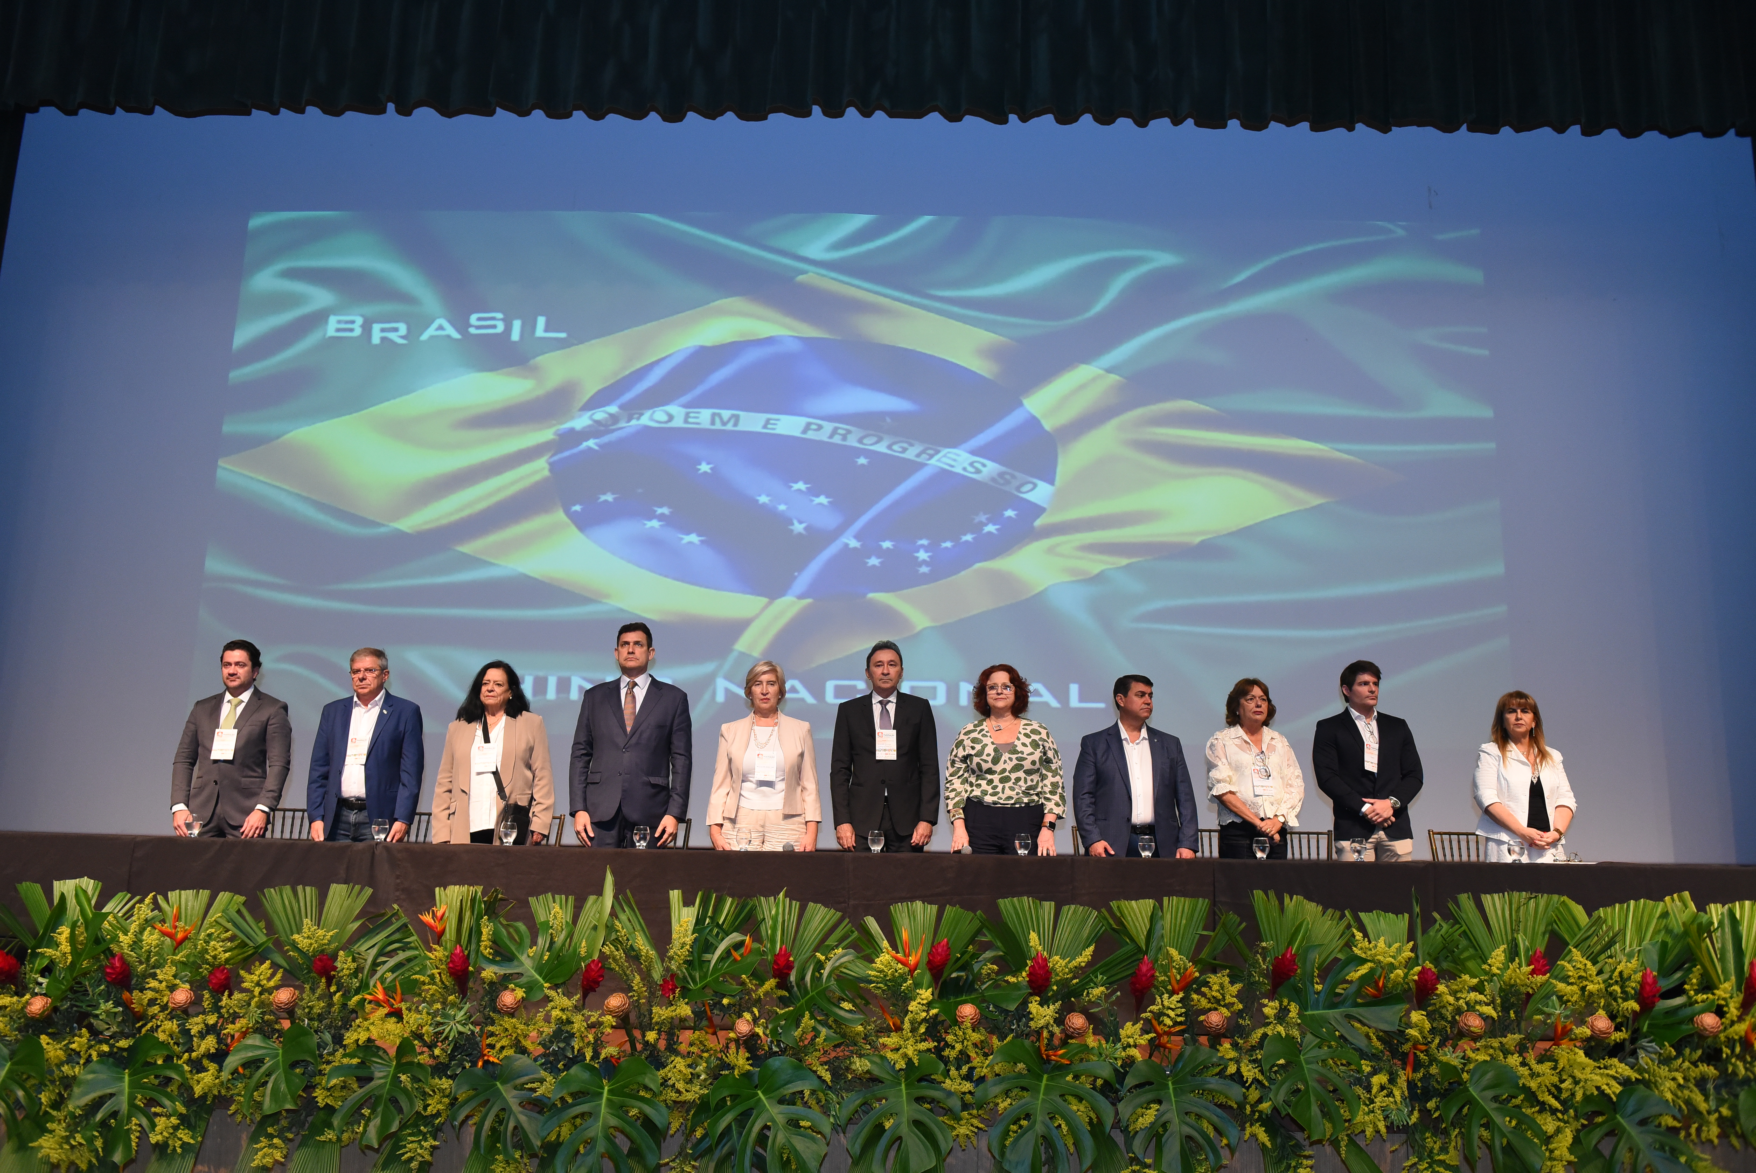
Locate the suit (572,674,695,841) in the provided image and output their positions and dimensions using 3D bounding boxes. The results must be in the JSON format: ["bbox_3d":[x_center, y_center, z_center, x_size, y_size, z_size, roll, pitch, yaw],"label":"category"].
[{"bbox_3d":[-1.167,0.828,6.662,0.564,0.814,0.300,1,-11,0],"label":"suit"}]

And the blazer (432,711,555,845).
[{"bbox_3d":[-1.808,0.908,6.643,0.562,0.637,0.300,1,-11,3],"label":"blazer"}]

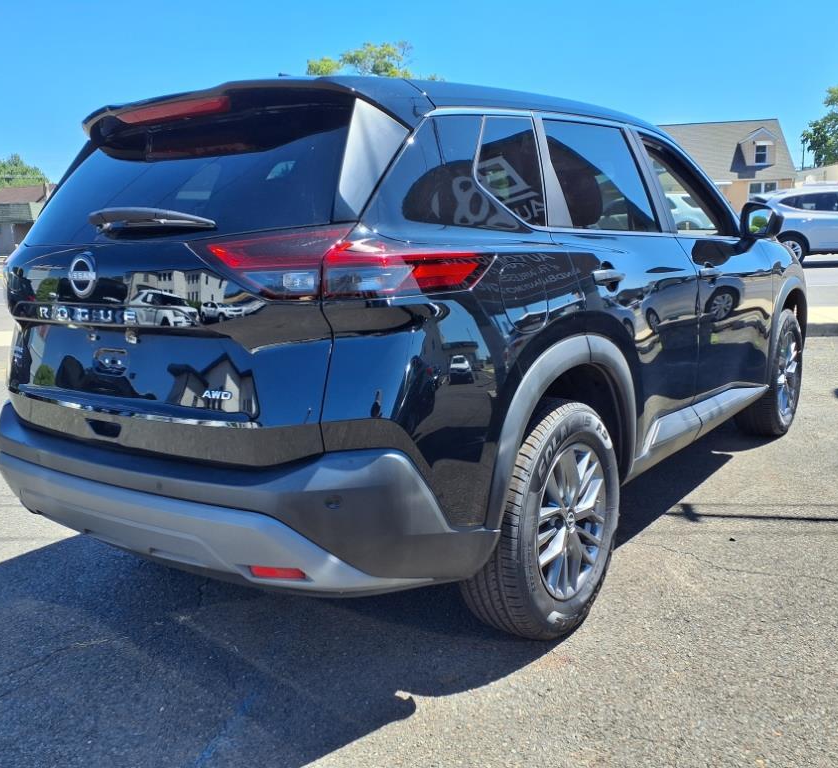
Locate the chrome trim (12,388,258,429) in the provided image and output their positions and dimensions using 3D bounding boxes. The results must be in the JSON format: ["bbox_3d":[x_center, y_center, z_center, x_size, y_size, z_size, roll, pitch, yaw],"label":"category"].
[{"bbox_3d":[-0.810,0.057,2.095,1.090,0.045,0.070,5,13,36],"label":"chrome trim"}]

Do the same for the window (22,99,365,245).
[{"bbox_3d":[-0.685,-0.567,2.188,1.320,0.410,0.120,5,-27,36],"label":"window"}]

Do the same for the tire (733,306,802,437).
[{"bbox_3d":[1.992,-0.077,4.546,0.235,0.725,0.725,5,13,36],"label":"tire"}]

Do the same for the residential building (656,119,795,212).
[{"bbox_3d":[18.400,-13.300,52.500,9.500,7.300,8.200,-1,11,9],"label":"residential building"}]

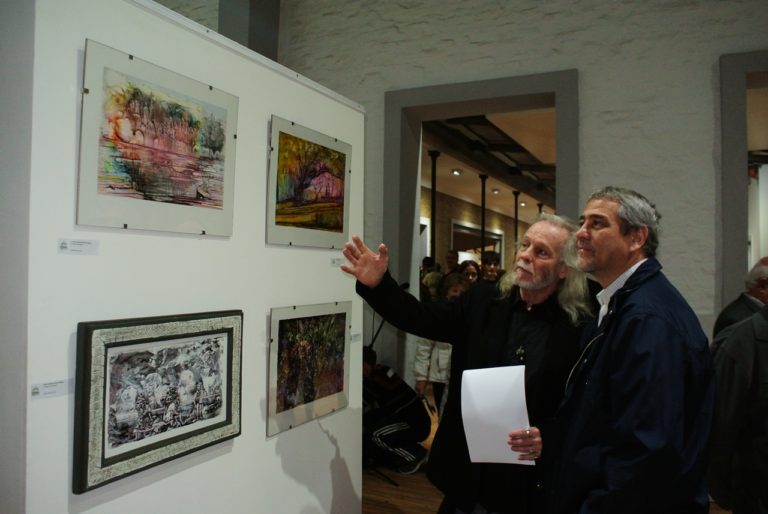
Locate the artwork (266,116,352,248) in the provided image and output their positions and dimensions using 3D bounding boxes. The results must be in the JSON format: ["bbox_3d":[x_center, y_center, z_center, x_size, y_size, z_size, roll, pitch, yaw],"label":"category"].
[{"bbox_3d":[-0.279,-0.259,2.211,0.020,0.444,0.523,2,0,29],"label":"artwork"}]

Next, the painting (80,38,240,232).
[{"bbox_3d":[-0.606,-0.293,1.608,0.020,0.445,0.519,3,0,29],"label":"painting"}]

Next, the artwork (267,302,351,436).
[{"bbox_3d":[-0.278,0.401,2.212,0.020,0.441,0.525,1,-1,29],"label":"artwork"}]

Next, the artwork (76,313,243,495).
[{"bbox_3d":[-0.591,0.359,1.587,0.033,0.401,0.541,1,-1,29],"label":"artwork"}]

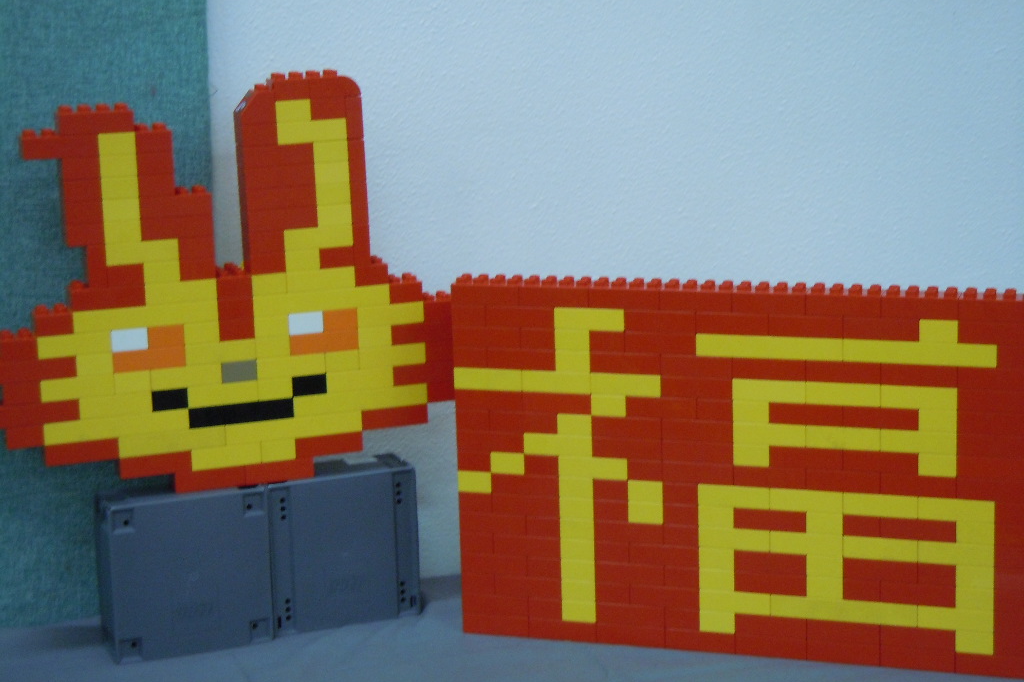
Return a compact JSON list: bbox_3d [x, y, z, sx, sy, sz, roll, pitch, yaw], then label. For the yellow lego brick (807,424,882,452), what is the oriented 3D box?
[{"bbox_3d":[0.287,0.079,1.955,0.064,0.020,0.032,2,12,19],"label":"yellow lego brick"}]

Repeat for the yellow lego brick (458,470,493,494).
[{"bbox_3d":[-0.028,0.124,2.076,0.032,0.020,0.032,2,12,19],"label":"yellow lego brick"}]

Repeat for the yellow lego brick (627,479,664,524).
[{"bbox_3d":[0.123,0.139,2.026,0.032,0.040,0.032,2,12,19],"label":"yellow lego brick"}]

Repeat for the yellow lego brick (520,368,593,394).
[{"bbox_3d":[0.044,0.033,2.032,0.064,0.020,0.032,2,12,19],"label":"yellow lego brick"}]

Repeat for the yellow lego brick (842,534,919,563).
[{"bbox_3d":[0.320,0.174,1.963,0.064,0.020,0.032,2,12,19],"label":"yellow lego brick"}]

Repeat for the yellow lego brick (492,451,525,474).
[{"bbox_3d":[0.001,0.106,2.062,0.032,0.020,0.032,2,12,19],"label":"yellow lego brick"}]

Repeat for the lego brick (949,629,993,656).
[{"bbox_3d":[0.398,0.253,1.952,0.032,0.020,0.032,2,12,19],"label":"lego brick"}]

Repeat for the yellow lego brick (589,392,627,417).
[{"bbox_3d":[0.090,0.053,2.020,0.032,0.020,0.032,2,12,19],"label":"yellow lego brick"}]

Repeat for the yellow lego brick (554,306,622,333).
[{"bbox_3d":[0.073,-0.023,2.010,0.064,0.020,0.032,2,12,19],"label":"yellow lego brick"}]

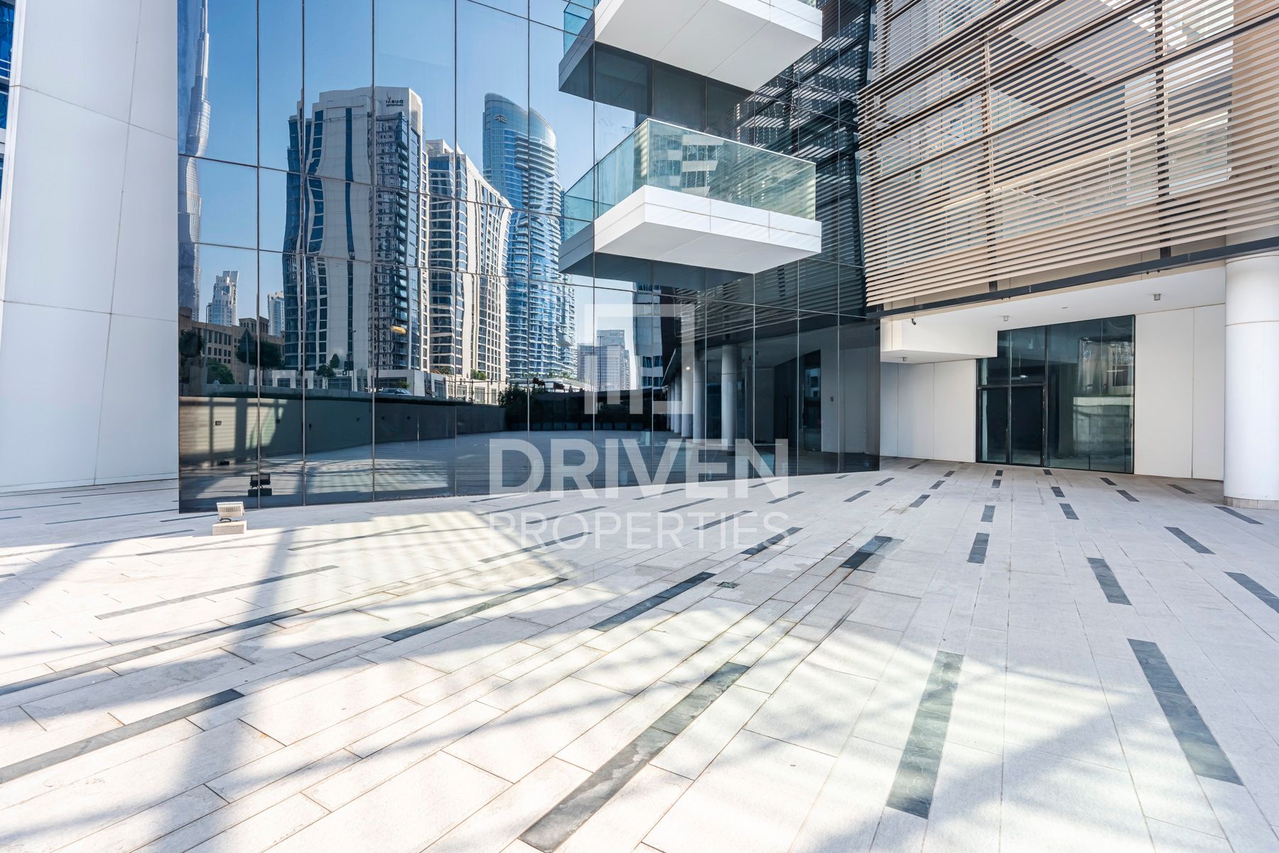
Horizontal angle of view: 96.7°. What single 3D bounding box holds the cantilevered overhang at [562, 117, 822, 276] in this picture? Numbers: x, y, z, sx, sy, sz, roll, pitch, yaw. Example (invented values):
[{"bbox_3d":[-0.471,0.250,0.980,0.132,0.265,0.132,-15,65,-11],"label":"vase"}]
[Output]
[{"bbox_3d":[1.373,-4.322,11.268,4.000,1.740,2.035,-1,1,-28],"label":"cantilevered overhang"}]

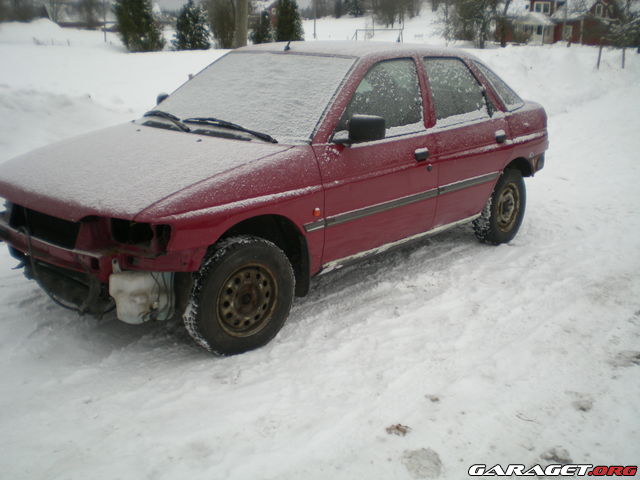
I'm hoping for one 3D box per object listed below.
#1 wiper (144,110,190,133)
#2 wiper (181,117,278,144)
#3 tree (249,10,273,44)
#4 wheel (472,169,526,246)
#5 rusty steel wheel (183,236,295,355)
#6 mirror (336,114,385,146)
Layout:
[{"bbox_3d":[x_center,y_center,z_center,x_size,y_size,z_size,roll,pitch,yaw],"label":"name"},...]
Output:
[{"bbox_3d":[-0.897,-0.698,4.101,0.085,0.075,0.550,-12,20,-37],"label":"wiper"},{"bbox_3d":[-0.487,-0.598,3.764,0.760,0.080,0.090,14,21,40],"label":"wiper"},{"bbox_3d":[-4.829,-17.212,58.000,1.900,3.600,1.900,-1,16,-5],"label":"tree"},{"bbox_3d":[1.308,-0.244,5.080,0.180,0.580,0.580,14,21,40],"label":"wheel"},{"bbox_3d":[-0.370,0.262,3.263,0.580,0.580,0.185,-13,21,-40],"label":"rusty steel wheel"},{"bbox_3d":[0.201,-0.546,3.511,0.220,0.135,0.160,14,21,40],"label":"mirror"}]

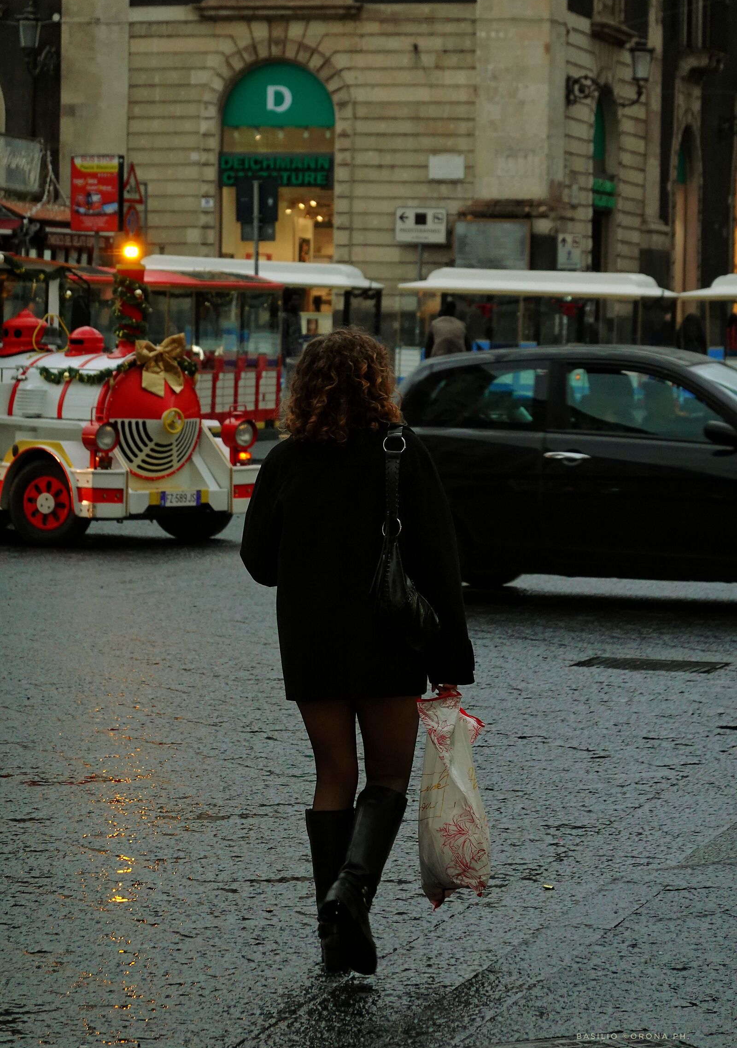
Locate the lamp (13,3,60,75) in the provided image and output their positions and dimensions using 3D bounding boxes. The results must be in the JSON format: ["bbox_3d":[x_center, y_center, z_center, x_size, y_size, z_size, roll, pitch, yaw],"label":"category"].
[{"bbox_3d":[-6.743,-9.824,84.200,0.480,1.450,1.700,2,3,18],"label":"lamp"}]

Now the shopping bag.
[{"bbox_3d":[0.217,0.702,10.600,0.185,0.550,0.200,1,3,-3],"label":"shopping bag"}]

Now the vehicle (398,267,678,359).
[{"bbox_3d":[3.075,-3.379,75.000,4.750,2.450,1.750,2,3,22],"label":"vehicle"}]

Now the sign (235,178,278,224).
[{"bbox_3d":[-1.567,-4.583,58.500,0.620,0.635,0.050,2,3,20],"label":"sign"}]

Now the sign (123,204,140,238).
[{"bbox_3d":[-4.474,-5.740,78.500,0.050,0.600,0.600,2,3,25],"label":"sign"}]

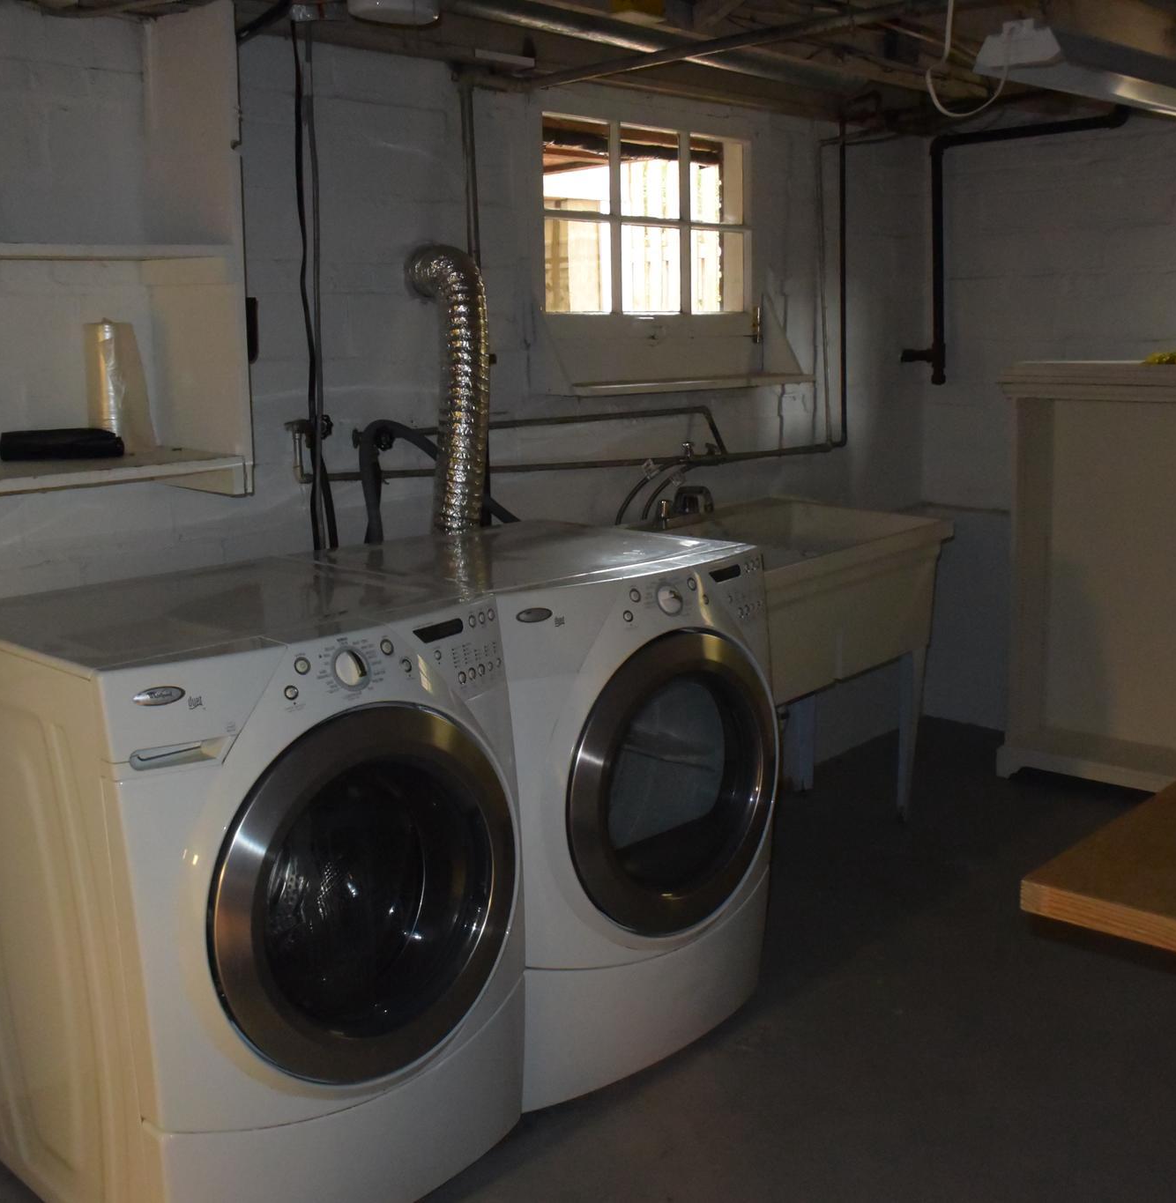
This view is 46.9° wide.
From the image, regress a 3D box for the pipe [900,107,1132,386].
[{"bbox_3d":[1.340,-1.096,4.304,0.075,0.820,0.700,-12,16,-43],"label":"pipe"}]

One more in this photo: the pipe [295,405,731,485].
[{"bbox_3d":[-0.099,-0.393,3.334,1.400,0.145,0.080,-12,16,-43],"label":"pipe"}]

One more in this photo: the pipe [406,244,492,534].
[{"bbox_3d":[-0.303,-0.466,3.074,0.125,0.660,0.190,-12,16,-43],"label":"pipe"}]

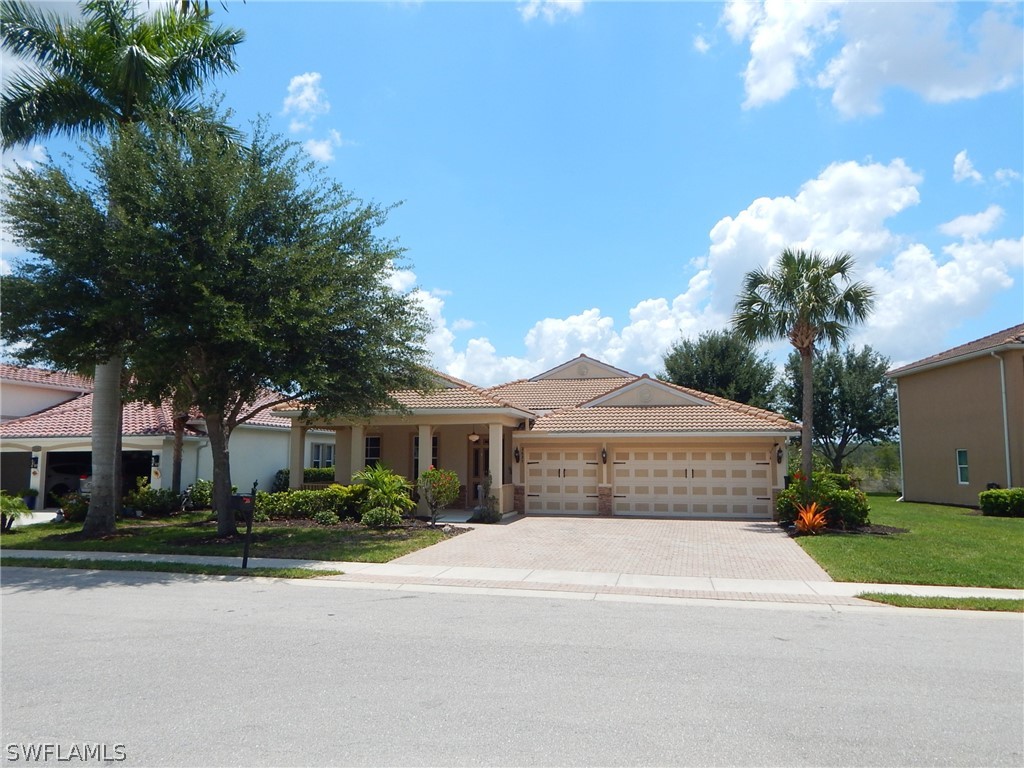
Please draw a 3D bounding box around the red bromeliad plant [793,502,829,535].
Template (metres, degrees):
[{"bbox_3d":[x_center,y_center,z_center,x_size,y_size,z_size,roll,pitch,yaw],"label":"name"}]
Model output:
[{"bbox_3d":[7.488,3.342,18.551,0.900,0.830,0.880,0,-6,0],"label":"red bromeliad plant"}]

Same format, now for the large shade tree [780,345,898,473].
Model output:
[{"bbox_3d":[17.523,1.813,39.529,6.510,7.940,6.400,0,-6,0],"label":"large shade tree"}]

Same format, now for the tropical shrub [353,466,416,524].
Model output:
[{"bbox_3d":[-3.567,3.102,20.688,1.680,1.690,1.600,0,-6,0],"label":"tropical shrub"}]

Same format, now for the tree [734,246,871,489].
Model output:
[{"bbox_3d":[8.060,0.029,20.411,3.890,7.730,3.800,0,-6,0],"label":"tree"}]

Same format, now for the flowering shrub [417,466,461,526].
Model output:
[{"bbox_3d":[-2.006,3.081,20.188,1.200,1.650,1.150,0,-6,0],"label":"flowering shrub"}]

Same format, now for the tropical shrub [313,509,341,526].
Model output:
[{"bbox_3d":[-5.198,3.734,20.722,0.780,0.480,0.750,0,-6,0],"label":"tropical shrub"}]

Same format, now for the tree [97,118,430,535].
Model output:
[{"bbox_3d":[-6.891,-1.590,18.974,9.650,10.810,8.600,0,-6,0],"label":"tree"}]

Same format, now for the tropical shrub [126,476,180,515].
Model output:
[{"bbox_3d":[-11.821,3.671,24.248,1.770,1.270,1.400,0,-6,0],"label":"tropical shrub"}]

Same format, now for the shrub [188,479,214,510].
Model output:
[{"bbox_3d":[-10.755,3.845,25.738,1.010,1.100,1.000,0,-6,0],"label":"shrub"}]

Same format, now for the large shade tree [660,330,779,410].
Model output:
[{"bbox_3d":[11.839,1.415,42.086,6.810,9.270,6.600,0,-6,0],"label":"large shade tree"}]

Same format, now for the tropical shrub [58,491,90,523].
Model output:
[{"bbox_3d":[-13.067,3.659,22.137,1.020,0.930,0.950,0,-6,0],"label":"tropical shrub"}]

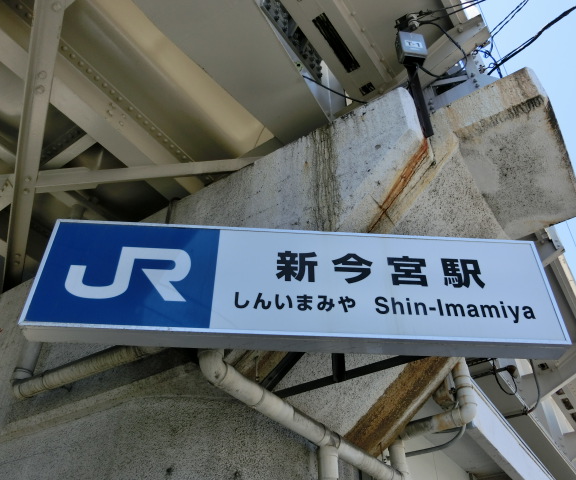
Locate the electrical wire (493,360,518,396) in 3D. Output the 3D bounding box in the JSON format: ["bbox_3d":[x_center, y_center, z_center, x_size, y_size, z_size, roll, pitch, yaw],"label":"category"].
[{"bbox_3d":[2.332,1.491,5.750,0.270,0.370,0.070,-30,-48,31],"label":"electrical wire"}]

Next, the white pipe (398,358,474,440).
[{"bbox_3d":[1.478,1.590,5.410,0.837,0.694,0.165,-30,-48,31],"label":"white pipe"}]

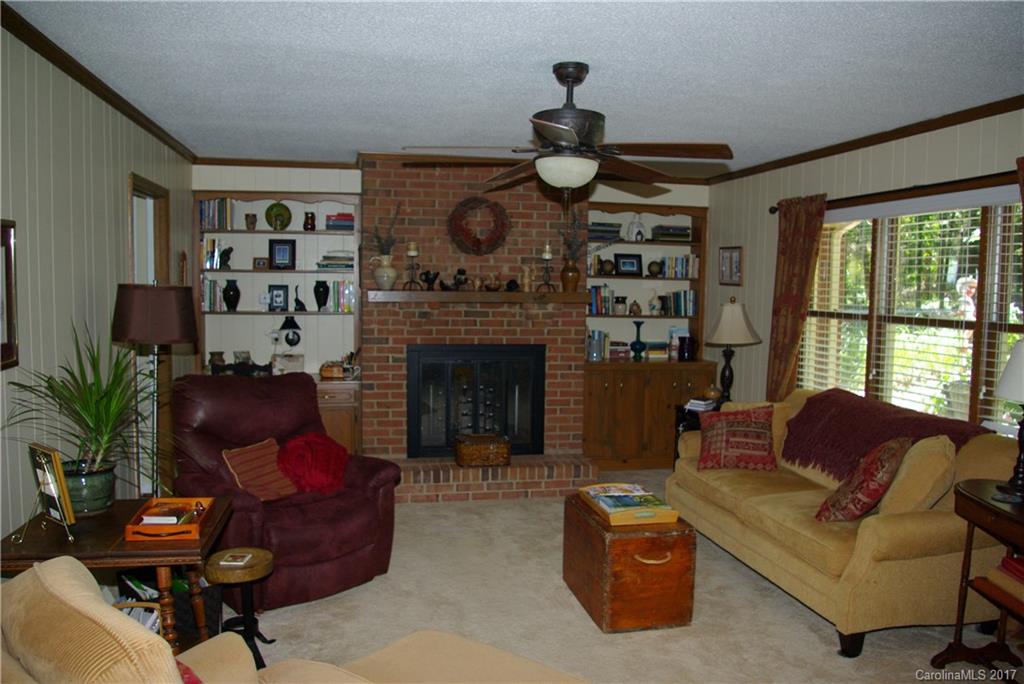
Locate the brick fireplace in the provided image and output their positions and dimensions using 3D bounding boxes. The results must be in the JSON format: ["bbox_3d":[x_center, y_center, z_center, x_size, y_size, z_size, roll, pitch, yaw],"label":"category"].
[{"bbox_3d":[-0.265,-0.128,5.728,1.700,2.430,0.800,0,5,-12],"label":"brick fireplace"}]

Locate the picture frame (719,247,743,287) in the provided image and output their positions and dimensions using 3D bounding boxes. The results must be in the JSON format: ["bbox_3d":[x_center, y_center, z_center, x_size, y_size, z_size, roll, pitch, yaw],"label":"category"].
[{"bbox_3d":[1.757,-0.610,6.218,0.025,0.310,0.370,0,5,-12],"label":"picture frame"}]

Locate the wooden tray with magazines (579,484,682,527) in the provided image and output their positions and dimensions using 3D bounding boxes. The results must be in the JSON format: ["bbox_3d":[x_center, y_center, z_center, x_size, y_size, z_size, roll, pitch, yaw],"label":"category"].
[{"bbox_3d":[0.556,0.769,3.684,0.335,0.075,0.450,0,5,-11],"label":"wooden tray with magazines"}]

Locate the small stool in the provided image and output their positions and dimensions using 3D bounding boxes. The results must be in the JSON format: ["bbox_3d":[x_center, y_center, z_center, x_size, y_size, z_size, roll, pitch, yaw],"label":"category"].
[{"bbox_3d":[-1.068,1.073,3.053,0.300,0.440,0.300,0,5,-12],"label":"small stool"}]

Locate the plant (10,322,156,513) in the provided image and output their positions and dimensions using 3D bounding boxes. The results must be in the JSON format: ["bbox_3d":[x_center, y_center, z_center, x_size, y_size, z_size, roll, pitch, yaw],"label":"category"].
[{"bbox_3d":[-1.494,0.274,2.749,0.530,0.680,0.560,0,5,-12],"label":"plant"}]

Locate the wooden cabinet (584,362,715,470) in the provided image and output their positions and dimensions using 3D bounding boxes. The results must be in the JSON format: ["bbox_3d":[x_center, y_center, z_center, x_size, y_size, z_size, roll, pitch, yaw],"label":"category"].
[{"bbox_3d":[1.070,0.603,6.502,1.170,0.890,0.420,0,5,-12],"label":"wooden cabinet"}]

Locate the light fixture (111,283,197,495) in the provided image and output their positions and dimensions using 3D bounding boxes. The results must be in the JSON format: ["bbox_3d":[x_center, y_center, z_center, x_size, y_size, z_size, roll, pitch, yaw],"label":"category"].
[{"bbox_3d":[-1.562,0.514,3.402,0.360,1.550,0.360,0,5,-12],"label":"light fixture"}]

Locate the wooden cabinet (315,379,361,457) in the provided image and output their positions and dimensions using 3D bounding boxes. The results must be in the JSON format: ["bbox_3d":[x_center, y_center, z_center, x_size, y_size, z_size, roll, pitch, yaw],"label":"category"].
[{"bbox_3d":[-1.433,0.677,6.094,0.460,0.780,0.480,0,5,-12],"label":"wooden cabinet"}]

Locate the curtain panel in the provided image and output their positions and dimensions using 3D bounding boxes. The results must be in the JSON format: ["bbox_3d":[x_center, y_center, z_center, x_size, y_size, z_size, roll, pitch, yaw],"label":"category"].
[{"bbox_3d":[1.903,0.087,5.226,0.130,2.100,0.590,0,5,-12],"label":"curtain panel"}]

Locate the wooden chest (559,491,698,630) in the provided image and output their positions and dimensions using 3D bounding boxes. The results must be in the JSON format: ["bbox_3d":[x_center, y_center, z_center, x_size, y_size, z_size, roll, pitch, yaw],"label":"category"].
[{"bbox_3d":[0.550,1.039,3.734,0.420,0.447,0.625,0,5,-11],"label":"wooden chest"}]

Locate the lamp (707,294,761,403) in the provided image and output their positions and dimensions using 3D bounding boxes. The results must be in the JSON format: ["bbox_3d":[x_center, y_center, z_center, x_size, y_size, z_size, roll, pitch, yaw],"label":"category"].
[{"bbox_3d":[1.584,0.065,5.587,0.445,0.790,0.445,0,5,-12],"label":"lamp"}]

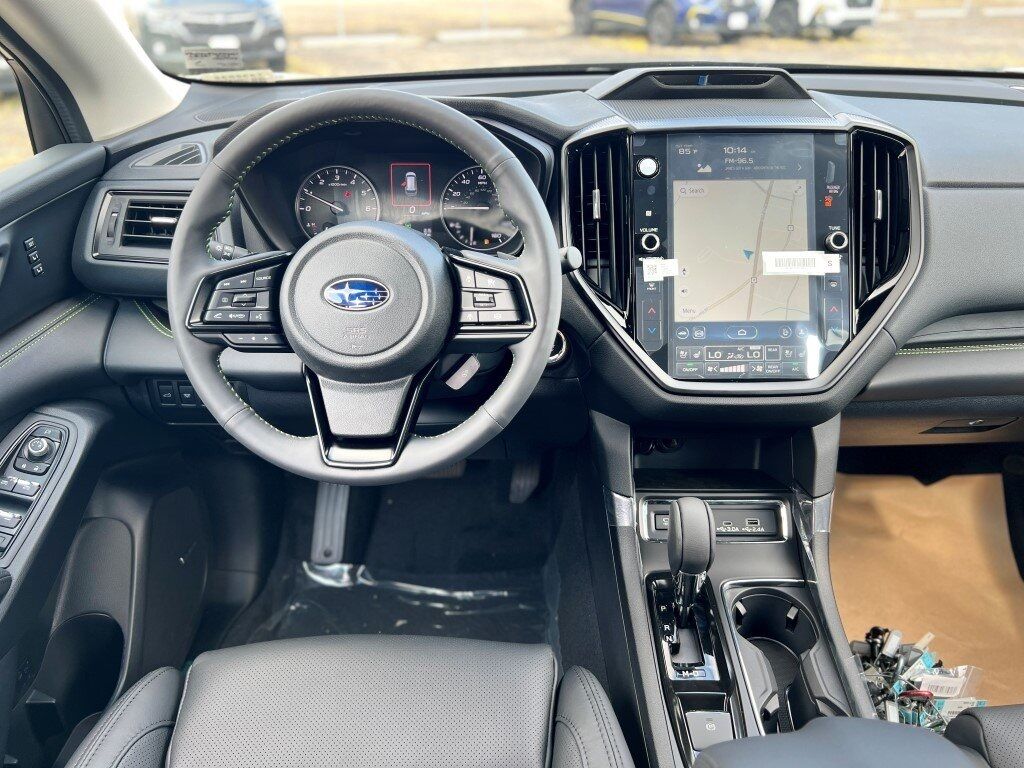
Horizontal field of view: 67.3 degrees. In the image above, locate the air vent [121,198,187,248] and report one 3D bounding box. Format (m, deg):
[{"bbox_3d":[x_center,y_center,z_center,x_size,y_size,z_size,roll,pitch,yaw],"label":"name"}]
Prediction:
[{"bbox_3d":[-0.402,-0.187,0.895,0.102,0.057,0.040,0,3,3],"label":"air vent"}]

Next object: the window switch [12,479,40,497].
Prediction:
[{"bbox_3d":[-0.469,0.100,0.745,0.023,0.011,0.017,9,47,-11],"label":"window switch"}]

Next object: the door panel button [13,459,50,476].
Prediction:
[{"bbox_3d":[-0.468,0.081,0.750,0.029,0.010,0.015,9,47,-11],"label":"door panel button"}]

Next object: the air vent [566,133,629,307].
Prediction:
[{"bbox_3d":[0.091,-0.173,0.815,0.066,0.186,0.040,0,1,0],"label":"air vent"}]

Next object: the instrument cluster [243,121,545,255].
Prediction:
[{"bbox_3d":[-0.142,-0.244,0.965,0.360,0.158,0.080,0,11,0],"label":"instrument cluster"}]

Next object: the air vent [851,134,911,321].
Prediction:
[{"bbox_3d":[0.387,-0.166,0.815,0.066,0.194,0.040,0,1,0],"label":"air vent"}]

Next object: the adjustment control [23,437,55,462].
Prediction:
[{"bbox_3d":[-0.461,0.063,0.750,0.027,0.016,0.026,9,47,-11],"label":"adjustment control"}]

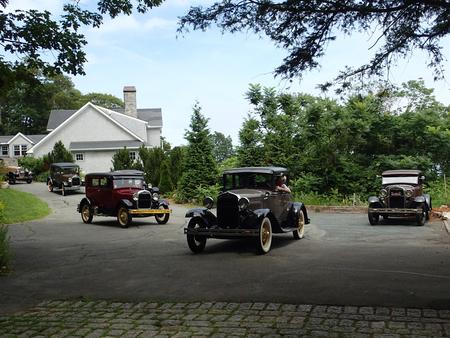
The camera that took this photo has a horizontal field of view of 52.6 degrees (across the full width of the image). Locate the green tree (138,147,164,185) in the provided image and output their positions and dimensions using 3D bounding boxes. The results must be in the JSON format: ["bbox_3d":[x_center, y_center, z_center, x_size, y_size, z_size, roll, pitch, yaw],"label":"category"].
[{"bbox_3d":[-5.138,-0.001,32.001,1.750,3.160,1.750,-1,0,0],"label":"green tree"}]

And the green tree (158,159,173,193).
[{"bbox_3d":[-3.175,0.363,24.500,0.750,1.857,0.750,0,-2,0],"label":"green tree"}]

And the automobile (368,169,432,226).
[{"bbox_3d":[6.186,0.961,15.866,1.680,1.760,3.980,-1,-2,28],"label":"automobile"}]

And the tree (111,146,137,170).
[{"bbox_3d":[-7.919,-0.162,36.002,2.200,3.240,2.200,-1,0,0],"label":"tree"}]

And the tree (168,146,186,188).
[{"bbox_3d":[-3.257,0.016,31.501,1.400,3.150,1.400,-1,0,0],"label":"tree"}]

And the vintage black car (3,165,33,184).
[{"bbox_3d":[-19.560,0.607,42.499,1.700,1.780,3.900,-1,0,-43],"label":"vintage black car"}]

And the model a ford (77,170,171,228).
[{"bbox_3d":[-3.652,1.036,16.142,1.680,1.820,3.980,1,-2,-41],"label":"model a ford"}]

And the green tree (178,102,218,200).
[{"bbox_3d":[-1.404,-0.944,25.006,2.200,5.420,2.200,-1,0,0],"label":"green tree"}]

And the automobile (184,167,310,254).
[{"bbox_3d":[0.681,0.850,10.486,1.680,1.760,3.950,-1,-2,23],"label":"automobile"}]

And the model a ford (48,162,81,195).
[{"bbox_3d":[-10.079,0.656,29.115,1.700,1.830,3.900,-1,3,-38],"label":"model a ford"}]

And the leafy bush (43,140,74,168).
[{"bbox_3d":[-13.049,-0.672,36.000,2.400,3.163,2.200,0,-2,0],"label":"leafy bush"}]

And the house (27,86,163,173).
[{"bbox_3d":[-12.567,-3.302,45.021,11.600,9.600,11.000,-1,0,0],"label":"house"}]

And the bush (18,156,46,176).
[{"bbox_3d":[-16.070,-0.084,38.000,2.400,2.087,2.100,0,-2,0],"label":"bush"}]

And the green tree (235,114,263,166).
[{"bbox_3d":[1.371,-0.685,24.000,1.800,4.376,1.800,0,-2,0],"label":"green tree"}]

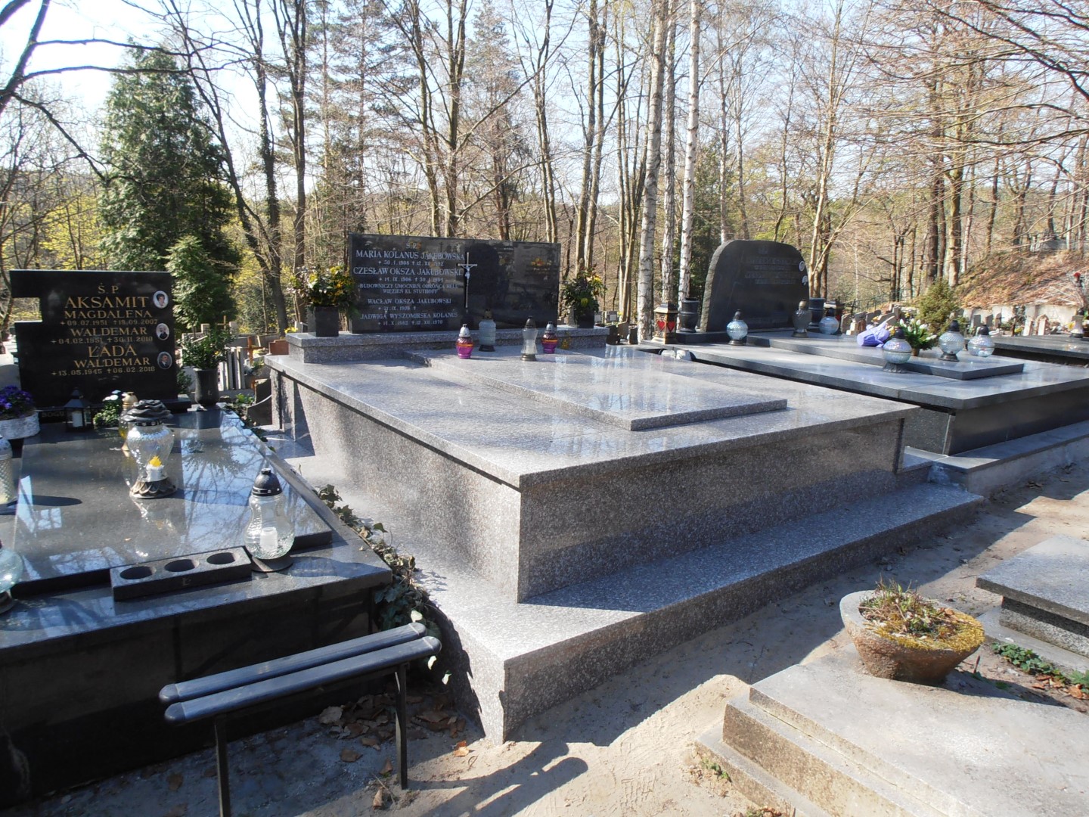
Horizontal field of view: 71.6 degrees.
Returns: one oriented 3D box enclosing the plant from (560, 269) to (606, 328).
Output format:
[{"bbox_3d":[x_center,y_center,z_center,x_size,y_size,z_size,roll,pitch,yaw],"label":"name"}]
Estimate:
[{"bbox_3d":[0.297,-0.845,5.836,0.320,0.440,0.320,-6,14,-36],"label":"plant"}]

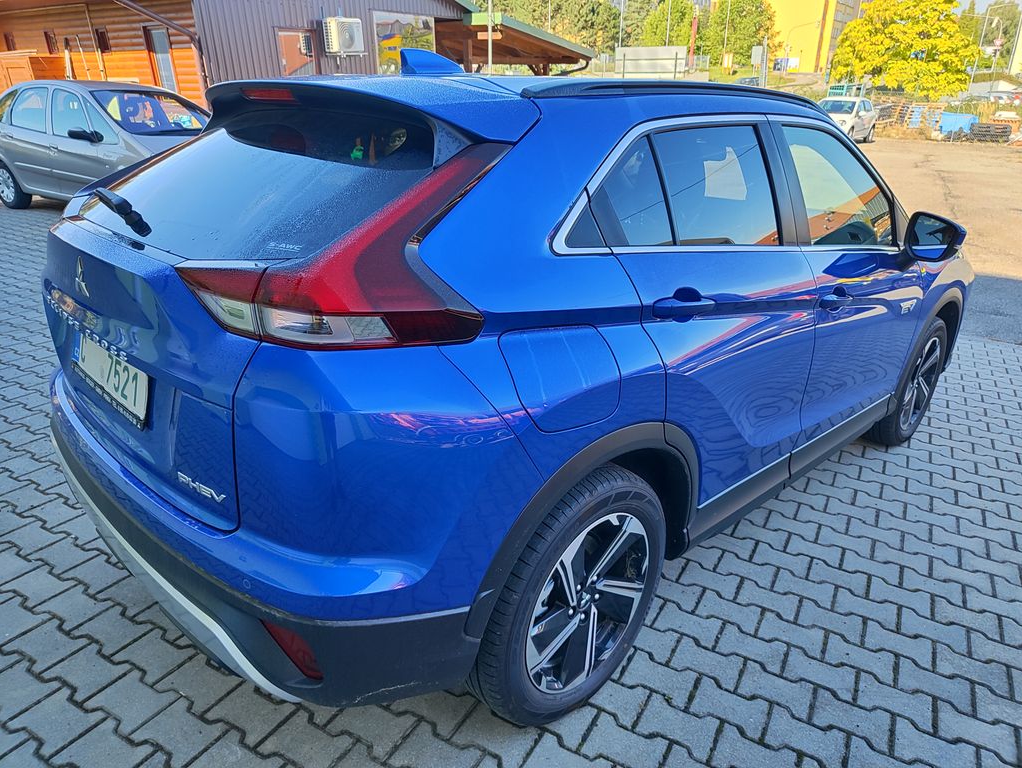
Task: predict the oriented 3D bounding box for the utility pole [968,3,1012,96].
[{"bbox_3d":[42.719,-29.708,60.831,1.746,7.400,0.300,13,27,30],"label":"utility pole"}]

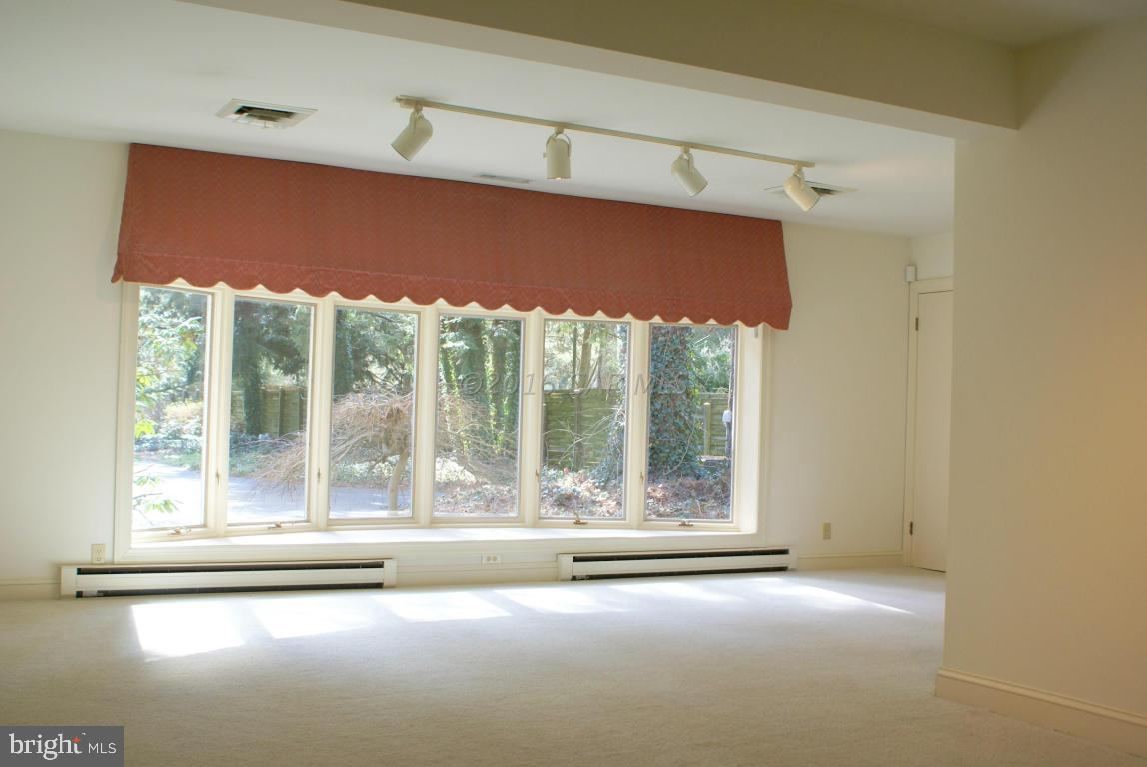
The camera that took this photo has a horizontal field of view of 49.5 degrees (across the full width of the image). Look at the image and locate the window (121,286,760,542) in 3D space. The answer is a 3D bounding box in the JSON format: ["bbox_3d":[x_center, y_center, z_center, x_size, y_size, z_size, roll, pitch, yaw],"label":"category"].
[{"bbox_3d":[-0.713,0.236,8.000,4.280,1.630,0.800,3,-2,-27],"label":"window"}]

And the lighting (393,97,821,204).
[{"bbox_3d":[0.248,-1.107,6.095,2.430,0.270,0.170,3,-2,-27],"label":"lighting"}]

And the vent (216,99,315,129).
[{"bbox_3d":[-1.486,-1.283,5.974,0.400,0.030,0.400,3,-2,-27],"label":"vent"}]

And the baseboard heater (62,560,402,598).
[{"bbox_3d":[-1.868,1.075,6.926,1.830,0.175,0.075,3,-2,-27],"label":"baseboard heater"}]

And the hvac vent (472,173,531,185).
[{"bbox_3d":[-0.422,-1.213,7.416,0.360,0.020,0.150,3,-2,-27],"label":"hvac vent"}]

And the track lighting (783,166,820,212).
[{"bbox_3d":[1.215,-1.022,6.602,0.200,0.250,0.120,2,-2,6],"label":"track lighting"}]

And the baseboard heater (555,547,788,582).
[{"bbox_3d":[0.700,1.193,8.259,1.830,0.175,0.075,3,-2,-27],"label":"baseboard heater"}]

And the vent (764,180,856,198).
[{"bbox_3d":[1.424,-1.152,7.417,0.410,0.030,0.400,3,-2,-27],"label":"vent"}]

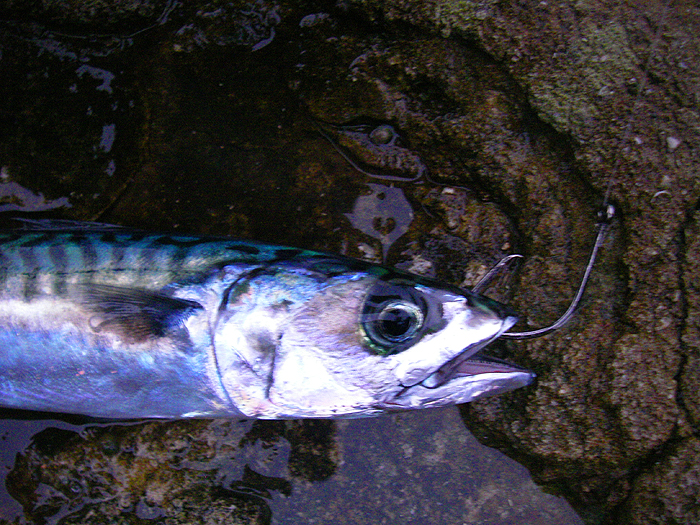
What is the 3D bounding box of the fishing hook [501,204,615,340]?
[{"bbox_3d":[0.053,0.002,0.220,0.030,0.007,0.052,30,90,12],"label":"fishing hook"}]

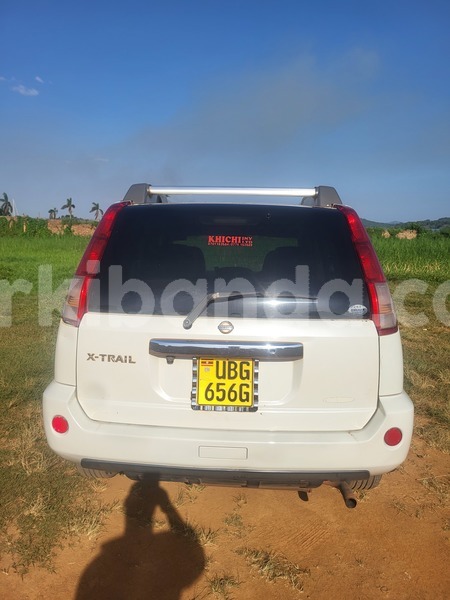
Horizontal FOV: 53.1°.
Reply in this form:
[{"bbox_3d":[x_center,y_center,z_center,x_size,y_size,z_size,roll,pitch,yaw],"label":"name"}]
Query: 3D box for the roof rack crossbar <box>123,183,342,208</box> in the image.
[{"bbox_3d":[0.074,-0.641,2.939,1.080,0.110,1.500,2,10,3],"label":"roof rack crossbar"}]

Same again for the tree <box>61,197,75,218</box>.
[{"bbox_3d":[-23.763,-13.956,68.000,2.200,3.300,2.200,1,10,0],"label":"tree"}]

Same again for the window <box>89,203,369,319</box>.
[{"bbox_3d":[0.021,-0.183,1.977,1.160,0.530,0.110,1,-16,2],"label":"window"}]

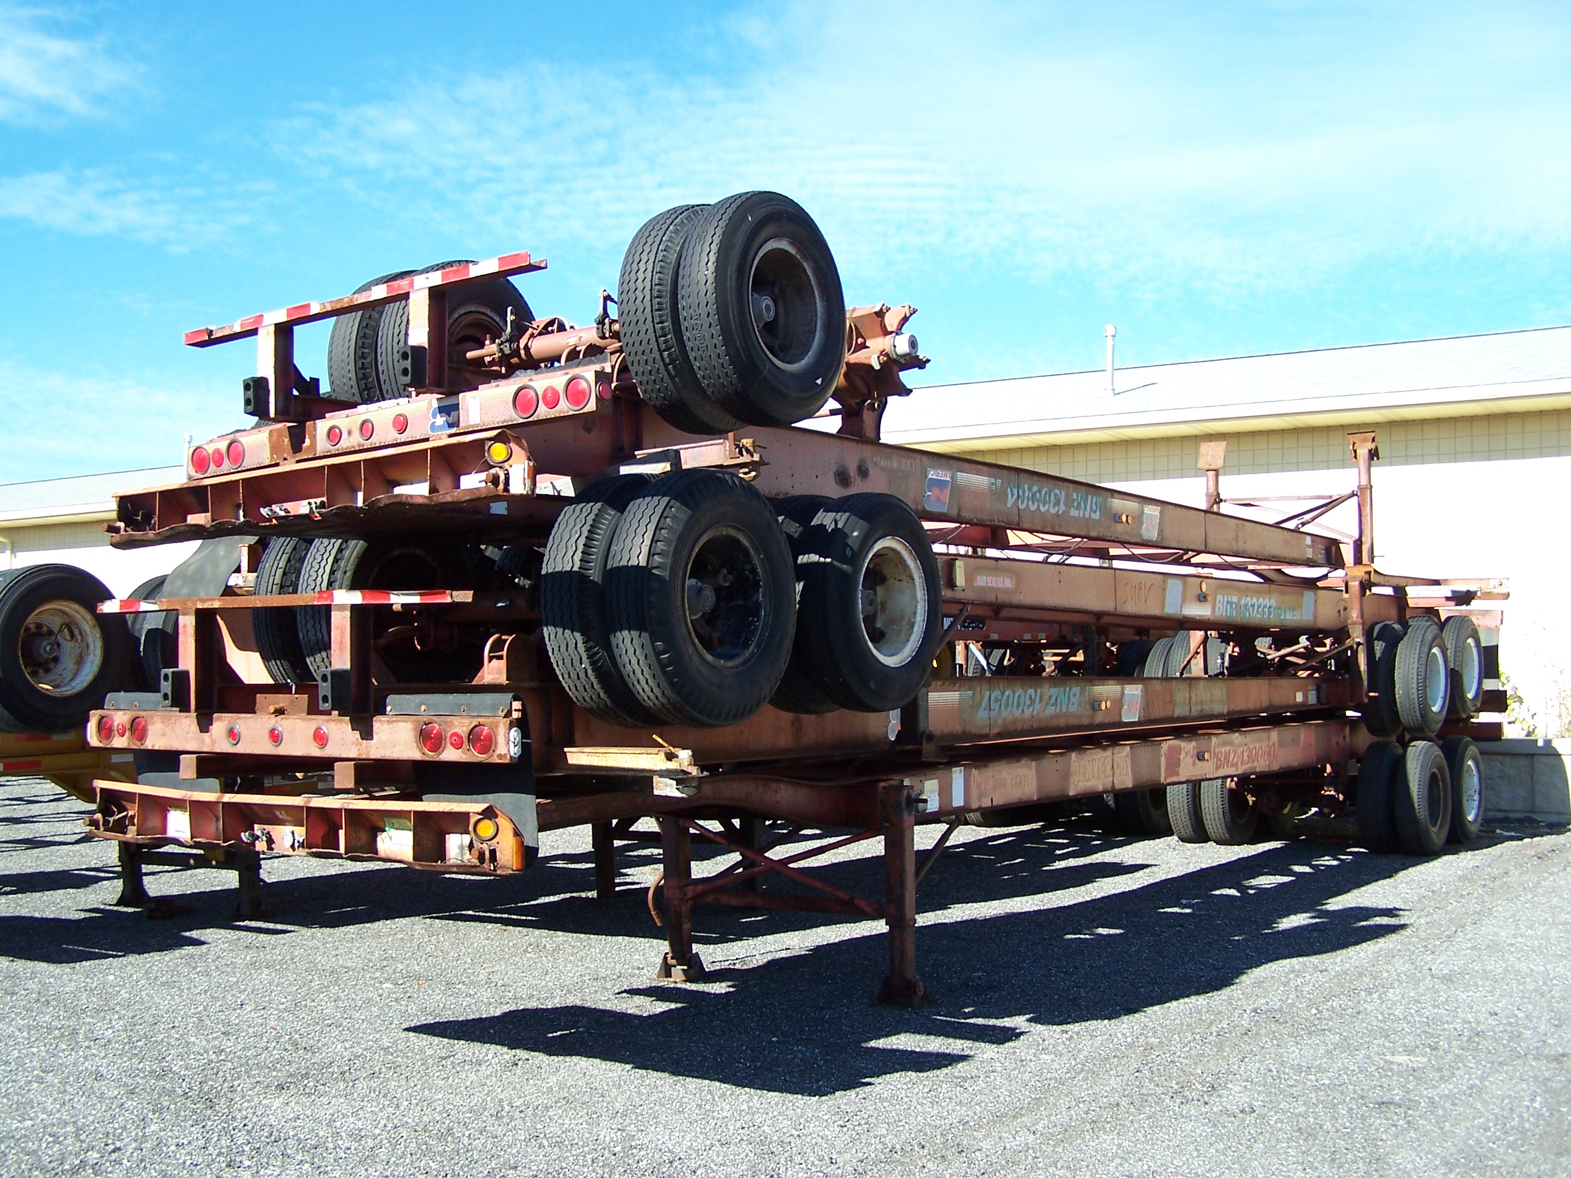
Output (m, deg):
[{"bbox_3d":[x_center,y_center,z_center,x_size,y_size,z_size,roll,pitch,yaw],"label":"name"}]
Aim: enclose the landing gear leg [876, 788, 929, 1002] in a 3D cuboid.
[{"bbox_3d":[0.624,1.605,9.151,0.225,1.150,0.210,-3,-4,35],"label":"landing gear leg"}]

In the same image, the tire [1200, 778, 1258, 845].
[{"bbox_3d":[4.332,1.970,16.782,0.270,1.030,1.030,-2,-3,35],"label":"tire"}]

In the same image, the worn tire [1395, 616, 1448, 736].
[{"bbox_3d":[5.841,0.804,15.789,0.270,1.060,1.060,-2,-3,34],"label":"worn tire"}]

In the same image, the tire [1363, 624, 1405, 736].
[{"bbox_3d":[5.482,0.834,15.742,0.265,1.033,1.033,-4,-4,36],"label":"tire"}]

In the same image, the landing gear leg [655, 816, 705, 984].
[{"bbox_3d":[-0.581,1.635,9.688,0.210,1.080,0.200,-2,-3,33],"label":"landing gear leg"}]

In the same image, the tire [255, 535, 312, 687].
[{"bbox_3d":[-2.055,0.100,8.180,0.270,1.030,1.030,-2,-3,33],"label":"tire"}]

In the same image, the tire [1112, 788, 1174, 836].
[{"bbox_3d":[3.664,2.015,17.611,0.270,1.030,1.030,-2,-3,33],"label":"tire"}]

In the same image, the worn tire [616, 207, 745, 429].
[{"bbox_3d":[-0.359,-1.207,7.757,0.265,1.020,1.020,-4,-4,34],"label":"worn tire"}]

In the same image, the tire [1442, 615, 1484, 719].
[{"bbox_3d":[6.467,0.764,16.561,0.265,1.016,1.016,-4,-4,36],"label":"tire"}]

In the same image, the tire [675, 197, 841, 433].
[{"bbox_3d":[-0.087,-1.228,7.574,0.265,1.023,1.023,-4,-4,34],"label":"tire"}]

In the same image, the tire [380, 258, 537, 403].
[{"bbox_3d":[-1.588,-1.112,8.585,0.265,1.026,1.026,-4,-4,34],"label":"tire"}]

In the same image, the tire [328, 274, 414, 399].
[{"bbox_3d":[-1.905,-1.131,8.990,0.270,1.030,1.030,-4,-4,33],"label":"tire"}]

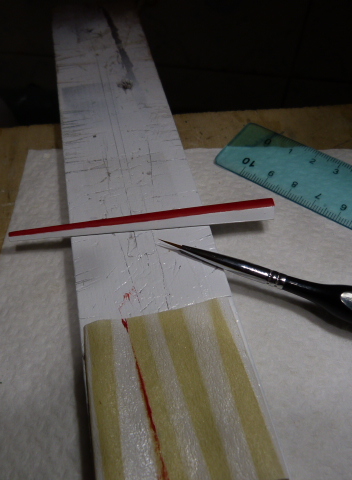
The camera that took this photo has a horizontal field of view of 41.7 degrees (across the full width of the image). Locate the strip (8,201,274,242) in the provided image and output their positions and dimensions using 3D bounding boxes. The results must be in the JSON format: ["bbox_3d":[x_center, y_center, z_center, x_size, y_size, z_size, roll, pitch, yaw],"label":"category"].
[{"bbox_3d":[-0.010,-0.007,0.149,0.086,0.006,0.004,-5,53,-7],"label":"strip"}]

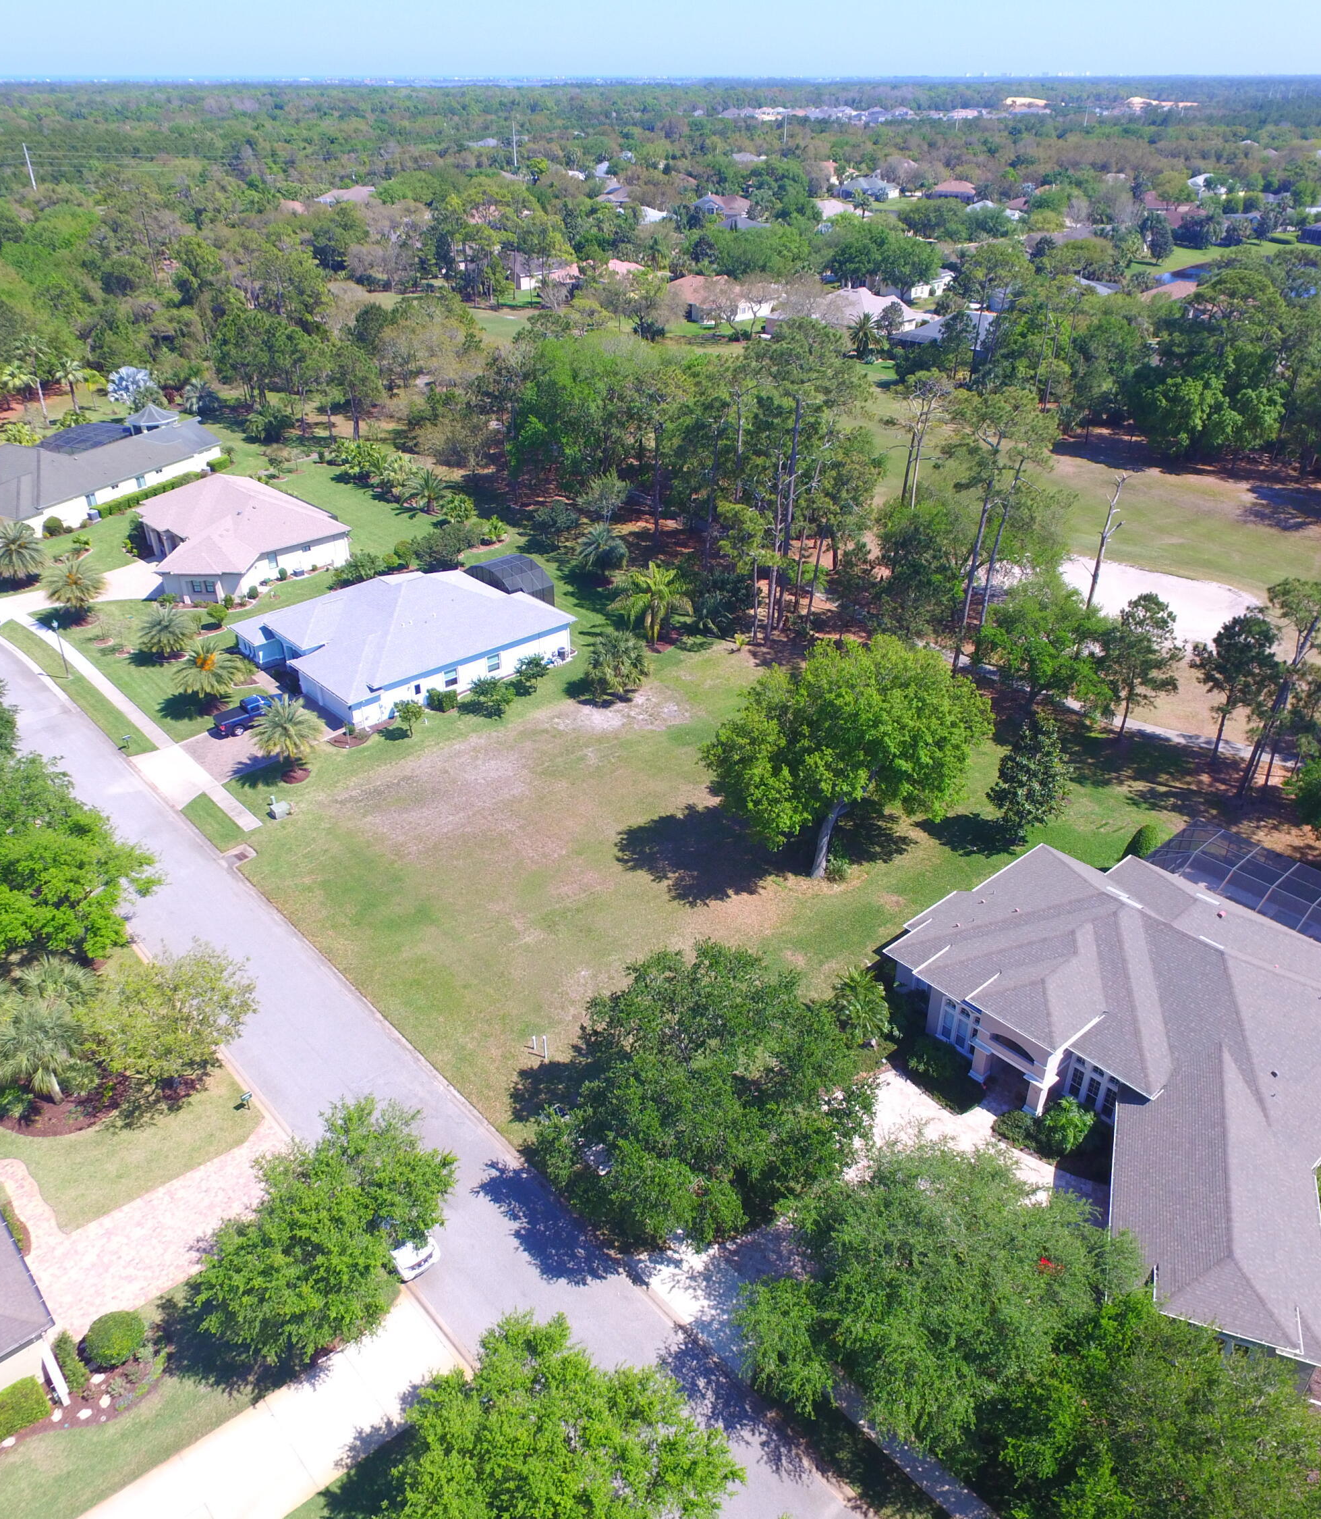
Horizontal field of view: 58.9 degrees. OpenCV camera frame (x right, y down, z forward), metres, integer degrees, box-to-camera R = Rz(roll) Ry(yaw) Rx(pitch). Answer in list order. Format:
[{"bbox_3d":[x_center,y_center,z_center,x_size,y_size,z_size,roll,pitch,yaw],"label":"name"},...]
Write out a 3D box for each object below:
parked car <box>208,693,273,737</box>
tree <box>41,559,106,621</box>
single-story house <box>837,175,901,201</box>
[{"bbox_3d":[-32.206,-3.624,92.000,1.900,1.850,5.600,27,40,38],"label":"parked car"},{"bbox_3d":[-54.030,-15.430,107.762,5.800,5.700,5.800,0,30,0],"label":"tree"},{"bbox_3d":[83.248,-231.408,474.184,22.000,6.800,19.000,16,34,25],"label":"single-story house"}]

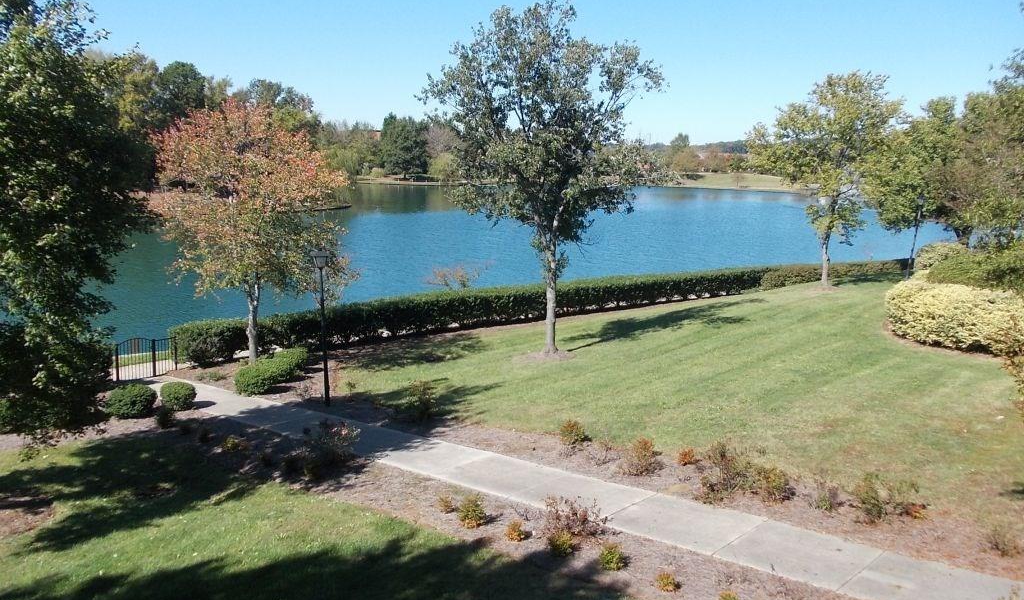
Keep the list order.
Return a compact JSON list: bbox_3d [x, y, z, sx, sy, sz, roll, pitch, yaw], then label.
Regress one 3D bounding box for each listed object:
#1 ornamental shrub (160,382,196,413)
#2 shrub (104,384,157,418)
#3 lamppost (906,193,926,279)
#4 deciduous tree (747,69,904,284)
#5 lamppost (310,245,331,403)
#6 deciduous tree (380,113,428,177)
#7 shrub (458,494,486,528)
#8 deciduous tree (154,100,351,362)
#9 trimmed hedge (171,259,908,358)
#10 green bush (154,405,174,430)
[{"bbox_3d":[-7.473,2.162,18.559,0.820,0.720,0.820,0,10,0],"label":"ornamental shrub"},{"bbox_3d":[-8.368,2.210,18.217,1.120,0.760,1.050,0,10,0],"label":"shrub"},{"bbox_3d":[16.994,-2.689,34.959,0.420,3.660,0.420,4,10,-1],"label":"lamppost"},{"bbox_3d":[12.428,-4.693,32.941,6.200,8.450,6.000,0,10,0],"label":"deciduous tree"},{"bbox_3d":[-4.219,0.638,18.615,0.400,3.610,0.400,0,10,0],"label":"lamppost"},{"bbox_3d":[-19.857,-28.631,153.000,8.800,11.800,8.800,0,10,0],"label":"deciduous tree"},{"bbox_3d":[-0.623,3.255,12.746,0.460,0.520,0.460,0,10,0],"label":"shrub"},{"bbox_3d":[-7.019,-1.780,22.403,5.300,7.050,5.200,0,10,0],"label":"deciduous tree"},{"bbox_3d":[3.976,-0.205,30.054,30.501,0.980,1.100,-6,12,-29],"label":"trimmed hedge"},{"bbox_3d":[-7.283,2.463,17.359,0.430,0.530,0.430,0,10,0],"label":"green bush"}]

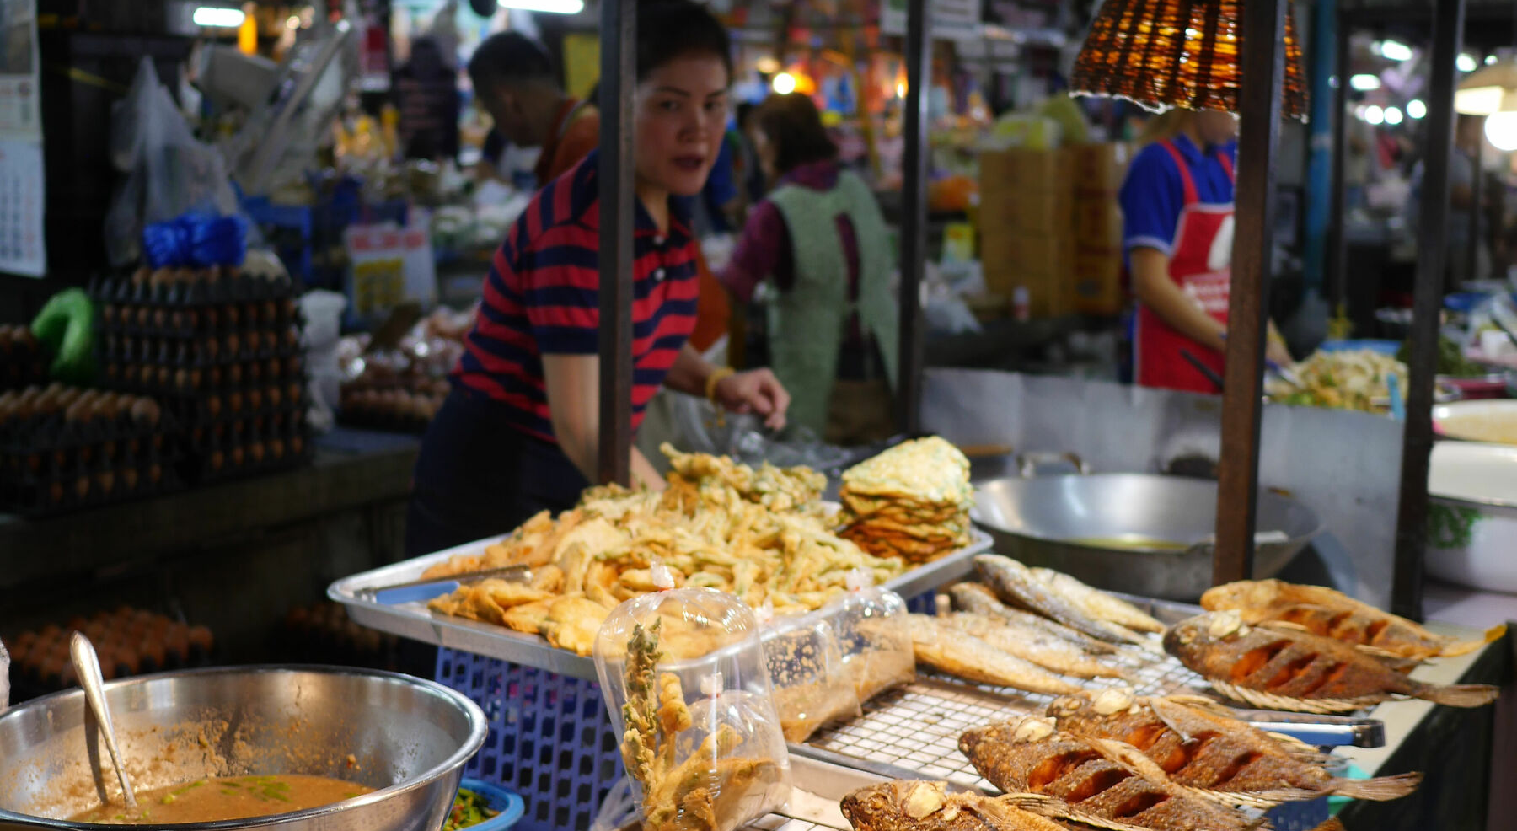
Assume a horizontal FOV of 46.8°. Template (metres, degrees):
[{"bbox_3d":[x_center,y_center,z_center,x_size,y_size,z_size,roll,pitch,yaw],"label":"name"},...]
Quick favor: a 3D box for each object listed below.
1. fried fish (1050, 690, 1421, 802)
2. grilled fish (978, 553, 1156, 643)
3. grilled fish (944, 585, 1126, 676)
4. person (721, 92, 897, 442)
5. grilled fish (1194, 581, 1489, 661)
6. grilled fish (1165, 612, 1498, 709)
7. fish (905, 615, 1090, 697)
[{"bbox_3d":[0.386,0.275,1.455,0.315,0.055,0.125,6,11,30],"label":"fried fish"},{"bbox_3d":[0.301,0.190,1.744,0.055,0.050,0.257,-5,16,-34],"label":"grilled fish"},{"bbox_3d":[0.301,0.235,1.895,0.072,0.050,0.255,-7,13,-42],"label":"grilled fish"},{"bbox_3d":[0.134,-0.114,4.536,0.480,1.400,0.420,-7,12,-38],"label":"person"},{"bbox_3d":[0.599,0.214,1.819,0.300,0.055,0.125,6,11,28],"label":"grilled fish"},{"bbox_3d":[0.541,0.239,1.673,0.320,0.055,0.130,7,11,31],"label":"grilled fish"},{"bbox_3d":[0.201,0.220,1.586,0.255,0.050,0.060,12,13,37],"label":"fish"}]

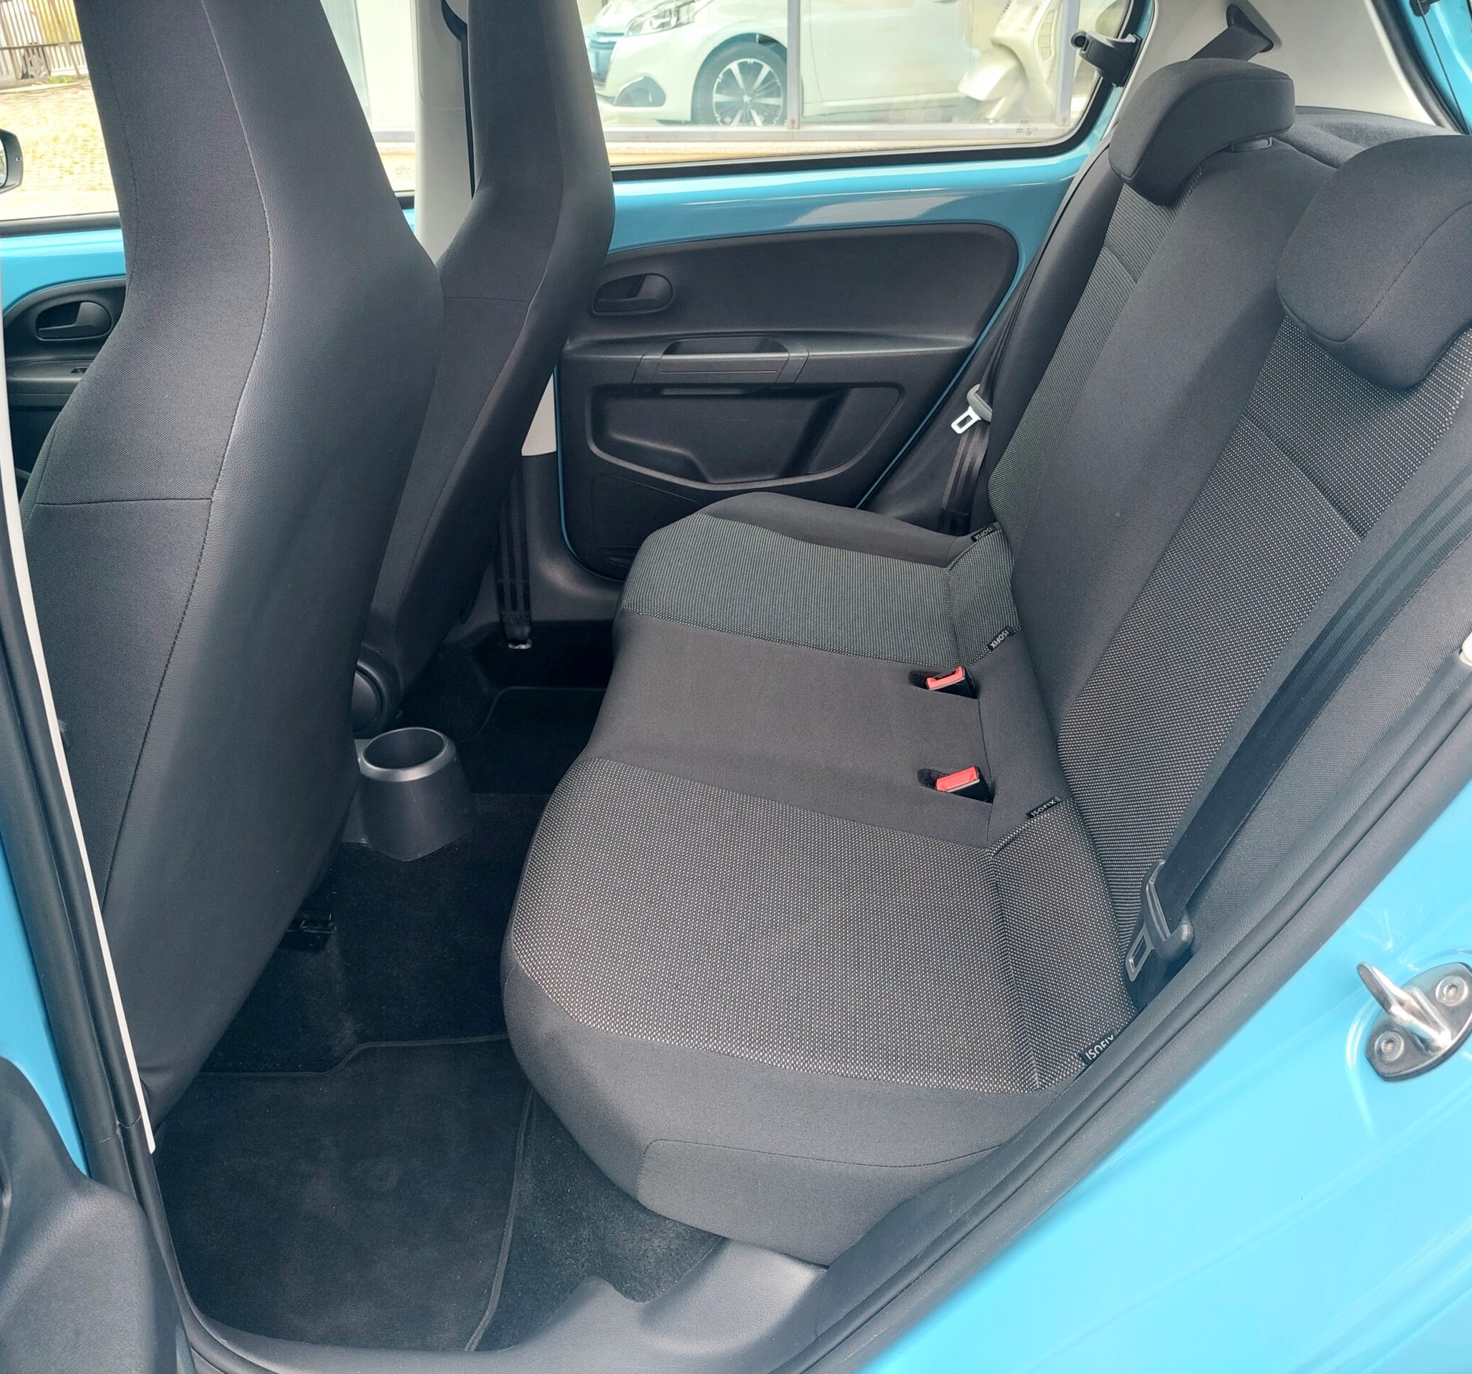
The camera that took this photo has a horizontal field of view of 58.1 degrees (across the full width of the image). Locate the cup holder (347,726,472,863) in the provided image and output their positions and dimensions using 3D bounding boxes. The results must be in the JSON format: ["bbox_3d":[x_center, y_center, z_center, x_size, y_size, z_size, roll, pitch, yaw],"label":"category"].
[{"bbox_3d":[-0.352,0.103,1.416,0.130,0.098,0.128,1,29,4],"label":"cup holder"}]

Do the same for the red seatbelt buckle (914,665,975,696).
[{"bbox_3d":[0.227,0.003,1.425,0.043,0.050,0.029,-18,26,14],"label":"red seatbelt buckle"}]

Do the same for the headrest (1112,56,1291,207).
[{"bbox_3d":[0.462,-0.568,1.347,0.141,0.129,0.215,10,29,-1],"label":"headrest"}]

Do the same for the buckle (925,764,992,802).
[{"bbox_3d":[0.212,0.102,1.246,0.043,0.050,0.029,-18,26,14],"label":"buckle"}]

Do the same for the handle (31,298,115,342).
[{"bbox_3d":[-0.928,-0.516,1.859,0.117,0.060,0.045,1,29,4],"label":"handle"}]

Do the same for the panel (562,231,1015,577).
[{"bbox_3d":[0.057,-0.380,1.838,0.615,0.510,0.085,1,29,4],"label":"panel"}]

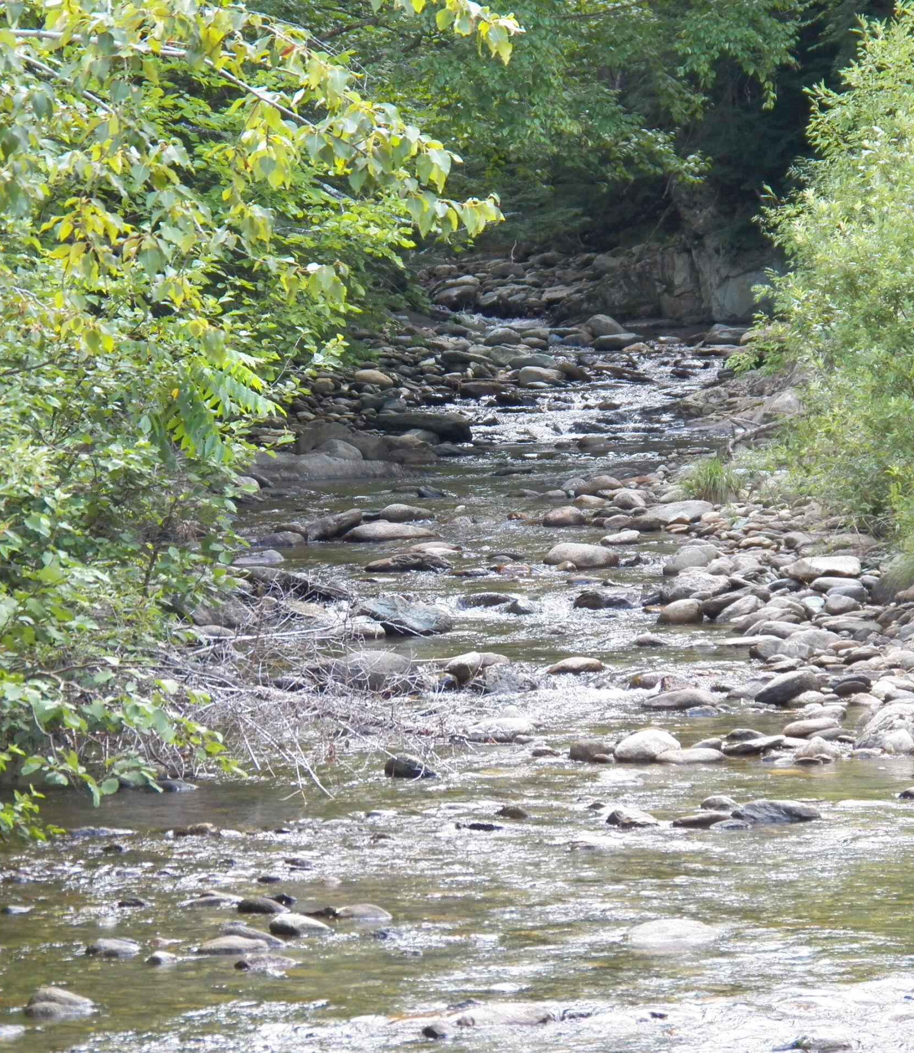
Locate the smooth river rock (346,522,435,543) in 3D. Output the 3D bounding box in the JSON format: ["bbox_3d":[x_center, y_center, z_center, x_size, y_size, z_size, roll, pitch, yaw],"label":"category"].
[{"bbox_3d":[-0.337,0.038,28.779,0.469,0.120,0.304,0,7,0],"label":"smooth river rock"}]

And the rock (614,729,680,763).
[{"bbox_3d":[0.754,0.875,22.684,0.270,0.143,0.210,0,7,0],"label":"rock"}]

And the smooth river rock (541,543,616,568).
[{"bbox_3d":[0.602,0.152,27.906,0.364,0.134,0.261,0,7,0],"label":"smooth river rock"}]

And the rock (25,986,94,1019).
[{"bbox_3d":[-1.267,1.521,18.185,0.223,0.113,0.167,0,7,0],"label":"rock"}]

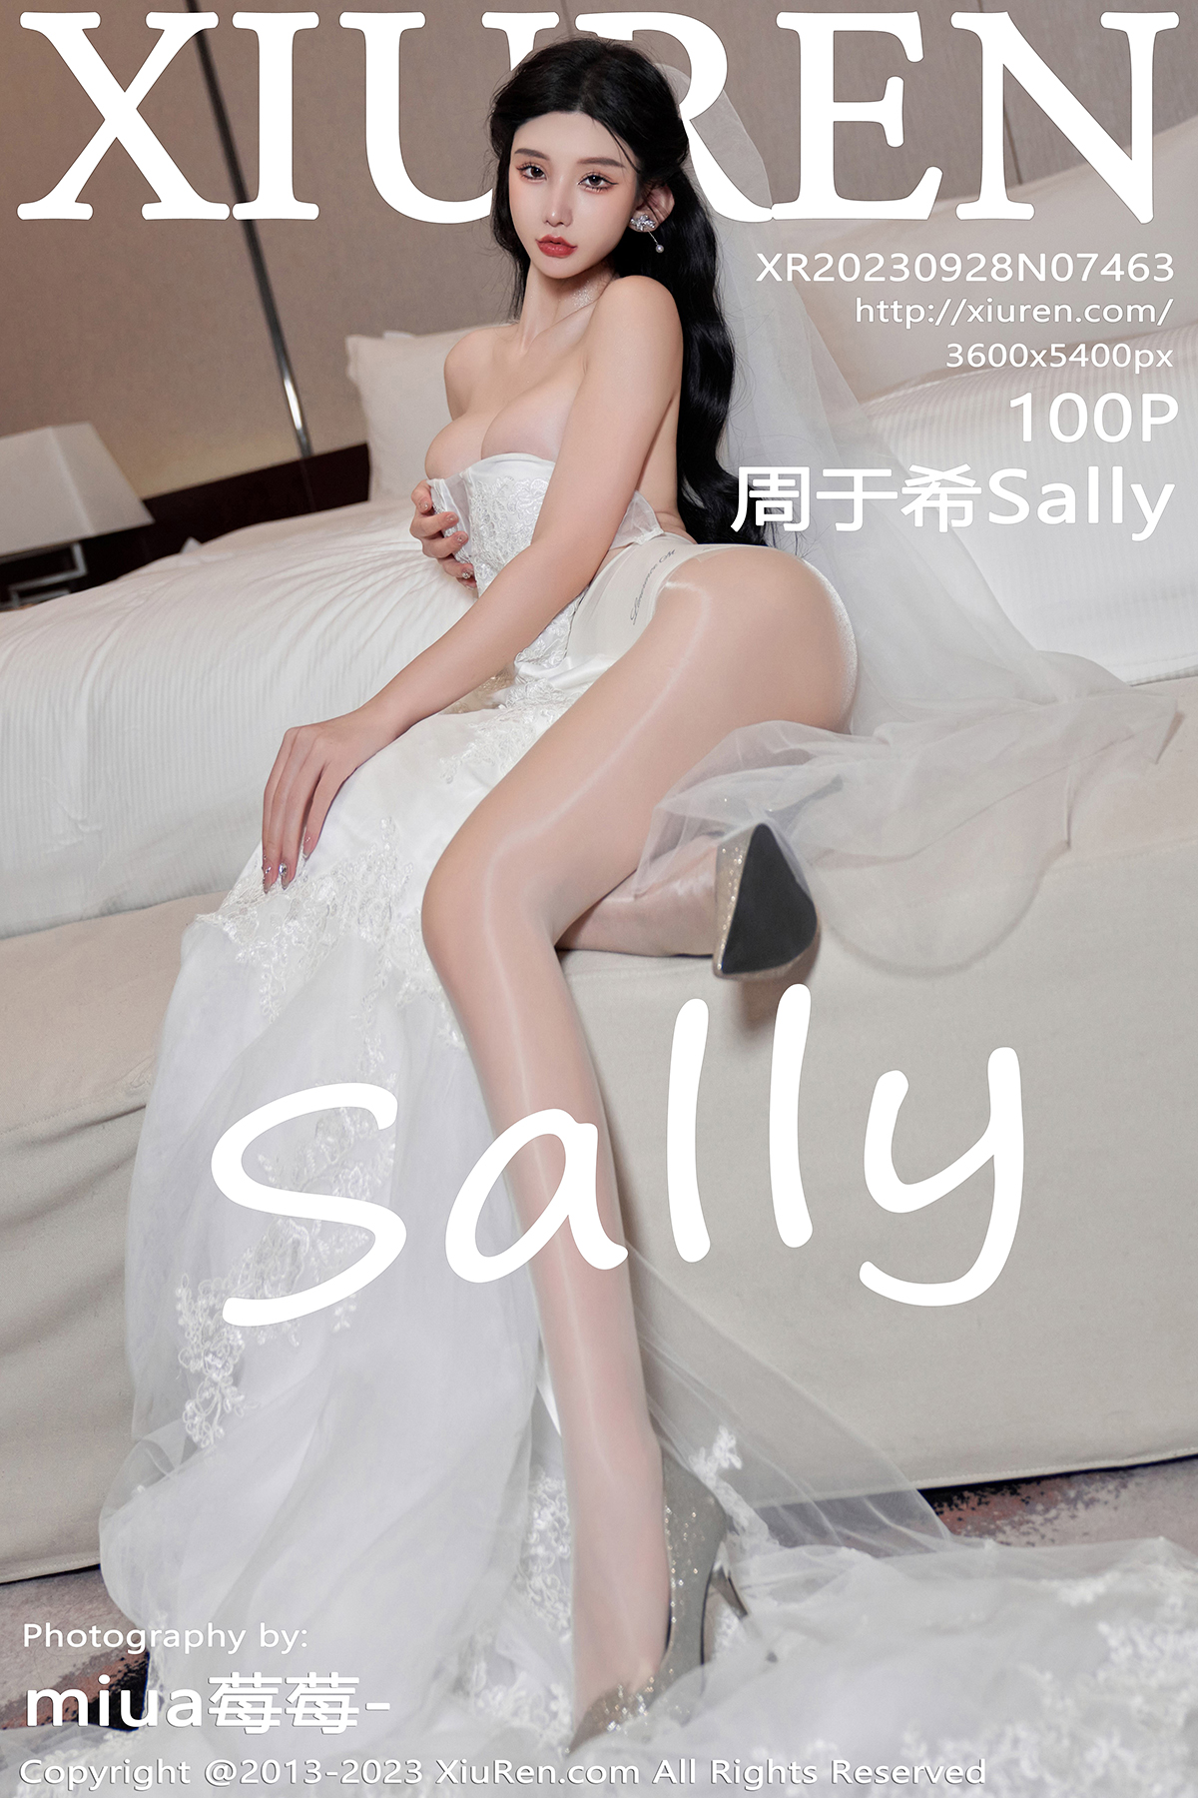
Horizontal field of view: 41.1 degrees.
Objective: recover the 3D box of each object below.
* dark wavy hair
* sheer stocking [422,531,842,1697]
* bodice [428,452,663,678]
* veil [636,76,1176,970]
[{"bbox_3d":[0.030,-0.610,1.650,0.210,0.530,0.250,-8,14,22],"label":"dark wavy hair"},{"bbox_3d":[0.070,0.090,1.380,0.380,0.800,0.620,-1,18,42],"label":"sheer stocking"},{"bbox_3d":[-0.050,-0.320,1.500,0.250,0.220,0.220,-2,17,40],"label":"bodice"},{"bbox_3d":[0.270,-0.390,1.580,0.500,0.860,0.520,-7,14,25],"label":"veil"}]

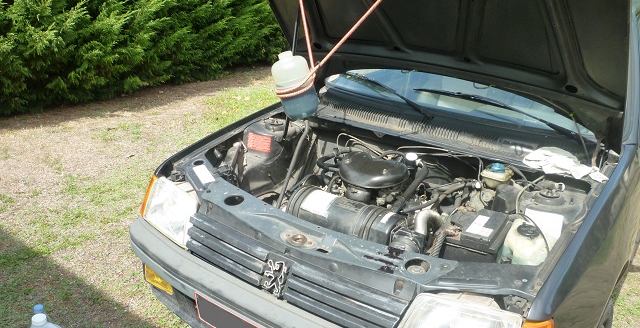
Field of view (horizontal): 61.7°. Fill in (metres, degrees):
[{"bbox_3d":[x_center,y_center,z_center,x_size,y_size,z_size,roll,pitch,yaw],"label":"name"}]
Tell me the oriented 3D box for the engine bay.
[{"bbox_3d":[0.182,0.150,1.925,1.330,0.400,0.780,16,24,32],"label":"engine bay"}]

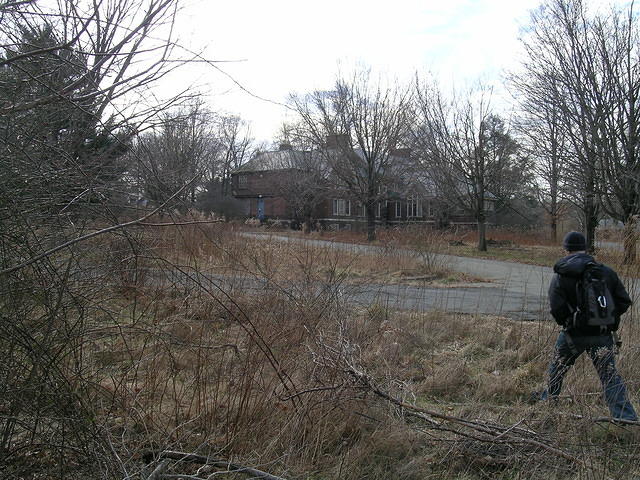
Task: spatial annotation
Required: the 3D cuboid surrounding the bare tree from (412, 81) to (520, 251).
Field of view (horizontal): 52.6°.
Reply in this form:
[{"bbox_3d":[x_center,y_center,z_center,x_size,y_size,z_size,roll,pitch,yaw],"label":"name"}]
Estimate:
[{"bbox_3d":[6.250,-3.187,27.469,4.400,7.300,4.400,0,3,0],"label":"bare tree"}]

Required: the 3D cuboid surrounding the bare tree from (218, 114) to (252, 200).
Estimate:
[{"bbox_3d":[-9.900,-7.897,71.681,4.000,12.000,4.000,0,3,0],"label":"bare tree"}]

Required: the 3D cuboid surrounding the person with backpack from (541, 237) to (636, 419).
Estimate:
[{"bbox_3d":[2.520,0.776,6.100,0.800,1.720,0.650,0,3,-8],"label":"person with backpack"}]

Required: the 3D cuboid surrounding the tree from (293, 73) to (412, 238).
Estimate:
[{"bbox_3d":[1.750,-4.580,34.806,6.300,9.300,6.300,0,3,0],"label":"tree"}]

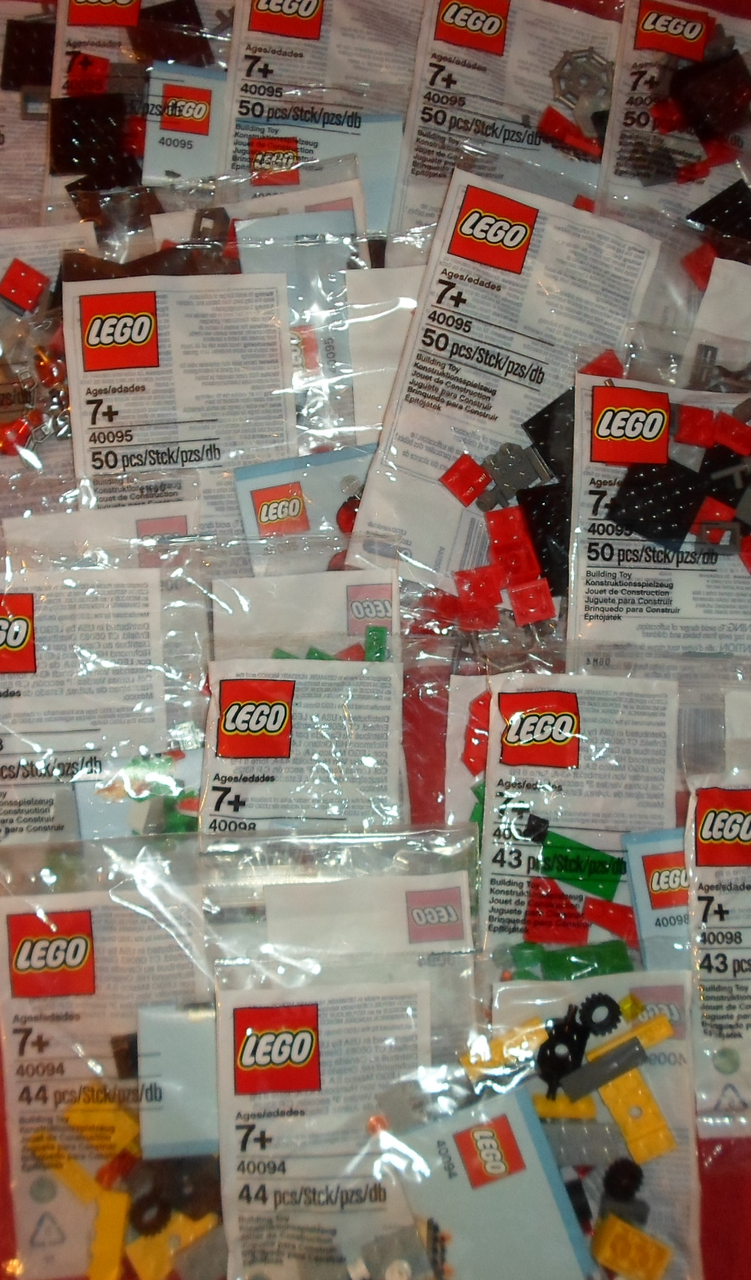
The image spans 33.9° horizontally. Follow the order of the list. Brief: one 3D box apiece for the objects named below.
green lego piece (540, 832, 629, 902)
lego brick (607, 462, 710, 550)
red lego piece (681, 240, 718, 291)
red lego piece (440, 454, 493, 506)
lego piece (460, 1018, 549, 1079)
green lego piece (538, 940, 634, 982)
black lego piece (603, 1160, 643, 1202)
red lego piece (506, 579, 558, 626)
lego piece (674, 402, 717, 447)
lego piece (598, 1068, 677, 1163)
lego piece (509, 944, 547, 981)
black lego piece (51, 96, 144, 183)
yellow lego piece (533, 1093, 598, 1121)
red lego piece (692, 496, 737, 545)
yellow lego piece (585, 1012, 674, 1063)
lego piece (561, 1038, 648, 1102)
[{"bbox_3d":[0.078,0.087,0.474,0.032,0.005,0.016,21,81,3],"label":"green lego piece"},{"bbox_3d":[0.114,-0.056,0.497,0.032,0.005,0.032,26,87,0],"label":"lego brick"},{"bbox_3d":[0.141,-0.158,0.523,0.008,0.011,0.016,-33,81,-6],"label":"red lego piece"},{"bbox_3d":[0.037,-0.064,0.499,0.016,0.005,0.016,-43,83,-7],"label":"red lego piece"},{"bbox_3d":[0.050,0.155,0.463,0.032,0.007,0.015,-24,81,-4],"label":"lego piece"},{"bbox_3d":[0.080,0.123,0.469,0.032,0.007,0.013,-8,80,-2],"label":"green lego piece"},{"bbox_3d":[0.089,0.195,0.445,0.015,0.006,0.015,0,80,-1],"label":"black lego piece"},{"bbox_3d":[0.063,-0.014,0.497,0.016,0.005,0.016,-15,79,2],"label":"red lego piece"},{"bbox_3d":[0.132,-0.088,0.506,0.016,0.009,0.016,12,80,2],"label":"lego piece"},{"bbox_3d":[0.097,0.177,0.459,0.016,0.005,0.032,-29,82,-5],"label":"lego piece"},{"bbox_3d":[0.058,0.122,0.468,0.014,0.009,0.013,1,79,0],"label":"lego piece"},{"bbox_3d":[-0.121,-0.214,0.524,0.033,0.005,0.033,-3,80,-1],"label":"black lego piece"},{"bbox_3d":[0.068,0.170,0.448,0.024,0.006,0.009,0,80,-1],"label":"yellow lego piece"},{"bbox_3d":[0.136,-0.048,0.499,0.015,0.006,0.016,25,89,-8],"label":"red lego piece"},{"bbox_3d":[0.097,0.150,0.464,0.032,0.007,0.009,-25,81,-4],"label":"yellow lego piece"},{"bbox_3d":[0.084,0.157,0.451,0.032,0.004,0.008,-28,81,-5],"label":"lego piece"}]

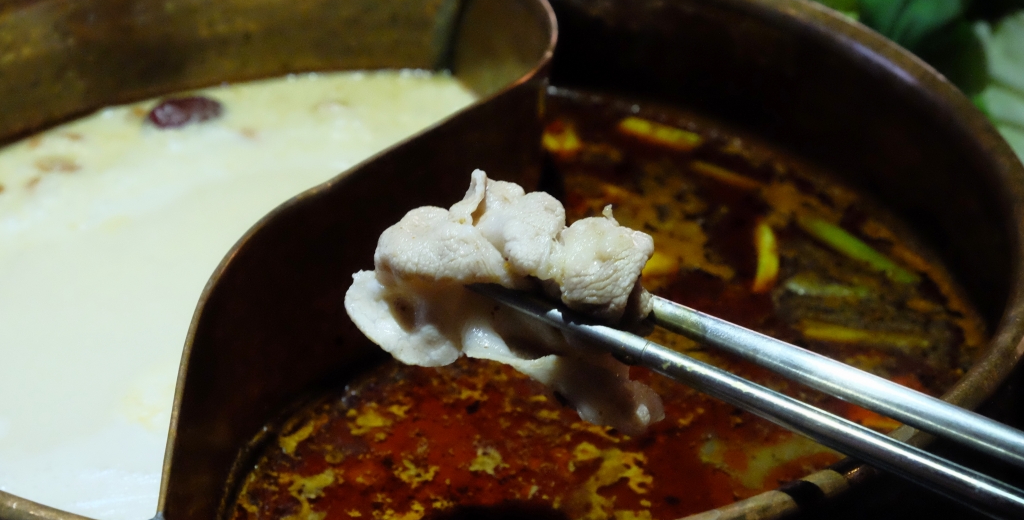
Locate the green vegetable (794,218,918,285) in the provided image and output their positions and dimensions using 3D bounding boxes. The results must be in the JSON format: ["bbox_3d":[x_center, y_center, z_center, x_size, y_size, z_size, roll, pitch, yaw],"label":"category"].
[{"bbox_3d":[0.115,-0.003,0.466,0.007,0.006,0.046,-25,42,-38],"label":"green vegetable"}]

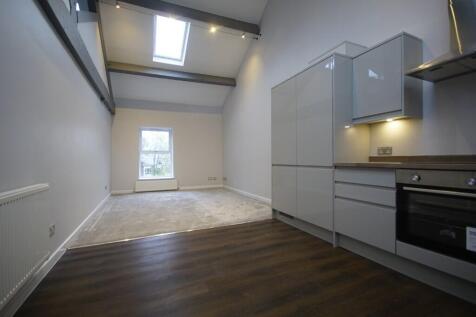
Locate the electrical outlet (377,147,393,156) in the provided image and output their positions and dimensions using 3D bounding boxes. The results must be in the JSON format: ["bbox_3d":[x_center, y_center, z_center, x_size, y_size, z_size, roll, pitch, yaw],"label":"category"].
[{"bbox_3d":[1.725,-0.084,2.329,0.012,0.088,0.150,0,0,-25],"label":"electrical outlet"}]

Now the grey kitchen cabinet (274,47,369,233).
[{"bbox_3d":[1.114,-0.120,2.908,0.621,2.107,1.212,0,0,-25],"label":"grey kitchen cabinet"}]

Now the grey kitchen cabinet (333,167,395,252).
[{"bbox_3d":[1.487,0.457,2.085,0.590,0.737,0.584,0,0,-25],"label":"grey kitchen cabinet"}]

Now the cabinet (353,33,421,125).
[{"bbox_3d":[1.614,-0.795,2.187,0.331,0.802,0.531,0,0,-25],"label":"cabinet"}]

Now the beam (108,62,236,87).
[{"bbox_3d":[-1.621,-2.304,5.512,3.332,0.200,0.150,-2,0,-25],"label":"beam"}]

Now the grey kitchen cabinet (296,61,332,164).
[{"bbox_3d":[0.963,-0.537,2.525,0.024,1.276,0.592,0,0,-25],"label":"grey kitchen cabinet"}]

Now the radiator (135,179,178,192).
[{"bbox_3d":[-2.480,0.839,6.098,1.152,0.305,0.100,0,0,-25],"label":"radiator"}]

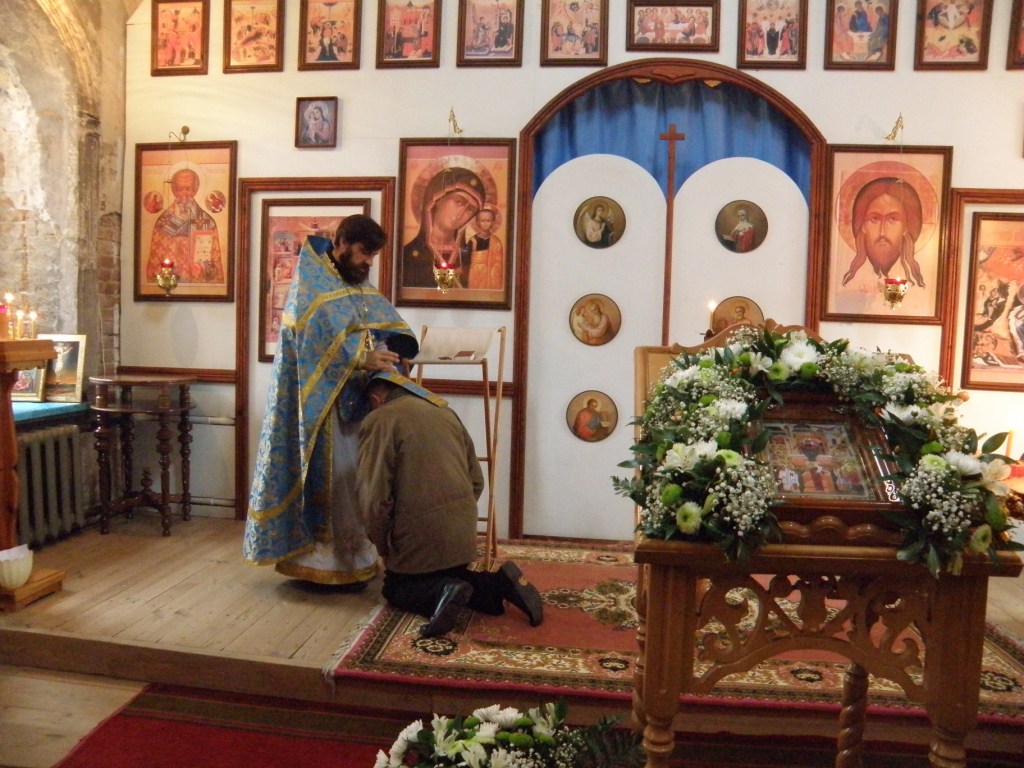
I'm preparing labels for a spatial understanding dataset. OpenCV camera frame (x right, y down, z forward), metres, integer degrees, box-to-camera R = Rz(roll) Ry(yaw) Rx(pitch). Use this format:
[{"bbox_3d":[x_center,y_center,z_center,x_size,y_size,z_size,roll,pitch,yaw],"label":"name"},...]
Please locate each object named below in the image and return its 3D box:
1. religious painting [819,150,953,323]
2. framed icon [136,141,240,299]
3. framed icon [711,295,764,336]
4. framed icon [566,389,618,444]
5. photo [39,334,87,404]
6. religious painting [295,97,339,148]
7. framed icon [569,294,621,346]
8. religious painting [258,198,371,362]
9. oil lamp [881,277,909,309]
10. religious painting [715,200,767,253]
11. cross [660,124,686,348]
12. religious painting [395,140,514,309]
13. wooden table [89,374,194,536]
[{"bbox_3d":[2.048,-0.816,4.200,0.670,0.980,0.040,2,4,7],"label":"religious painting"},{"bbox_3d":[-1.935,-0.952,4.527,0.655,0.950,0.035,2,4,7],"label":"framed icon"},{"bbox_3d":[1.224,-0.334,4.188,0.285,0.285,0.020,2,4,7],"label":"framed icon"},{"bbox_3d":[0.469,0.189,4.476,0.300,0.300,0.020,2,4,7],"label":"framed icon"},{"bbox_3d":[-2.629,-0.090,4.483,0.270,0.385,0.030,2,-4,-3],"label":"photo"},{"bbox_3d":[-1.159,-1.553,4.566,0.260,0.305,0.025,2,4,7],"label":"religious painting"},{"bbox_3d":[0.484,-0.368,4.440,0.300,0.300,0.020,2,4,7],"label":"framed icon"},{"bbox_3d":[-1.146,-0.590,4.436,0.655,0.950,0.035,2,4,7],"label":"religious painting"},{"bbox_3d":[2.002,-0.479,4.025,0.130,0.165,0.130,2,4,7],"label":"oil lamp"},{"bbox_3d":[1.236,-0.846,4.152,0.285,0.285,0.020,2,4,7],"label":"religious painting"},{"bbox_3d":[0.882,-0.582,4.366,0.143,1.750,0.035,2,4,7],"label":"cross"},{"bbox_3d":[-0.326,-0.936,4.498,0.695,0.990,0.040,2,4,7],"label":"religious painting"},{"bbox_3d":[-2.056,0.389,4.308,0.575,0.865,0.575,2,4,-3],"label":"wooden table"}]

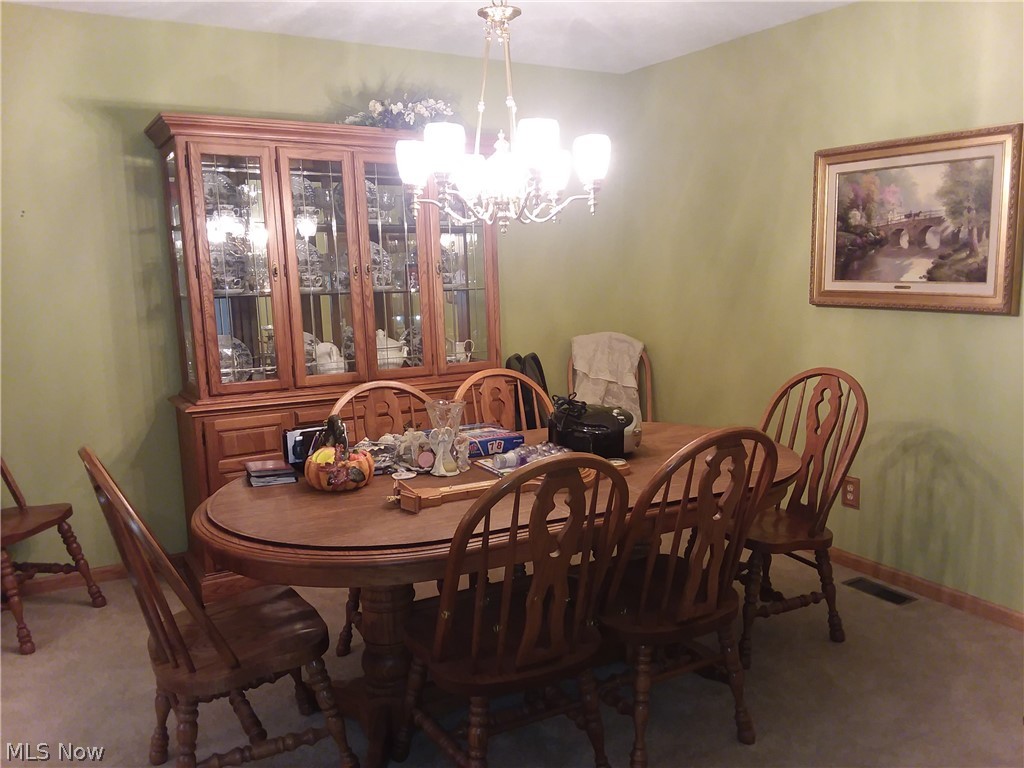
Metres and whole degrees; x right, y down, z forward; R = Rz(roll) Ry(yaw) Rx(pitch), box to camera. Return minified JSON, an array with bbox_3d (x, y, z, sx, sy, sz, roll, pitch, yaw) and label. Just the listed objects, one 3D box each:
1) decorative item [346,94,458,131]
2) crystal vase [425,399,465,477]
[{"bbox_3d":[-0.517,-1.255,3.733,0.586,0.177,0.212,-7,11,-30],"label":"decorative item"},{"bbox_3d":[-0.208,0.161,2.527,0.133,0.226,0.133,-2,10,-5],"label":"crystal vase"}]

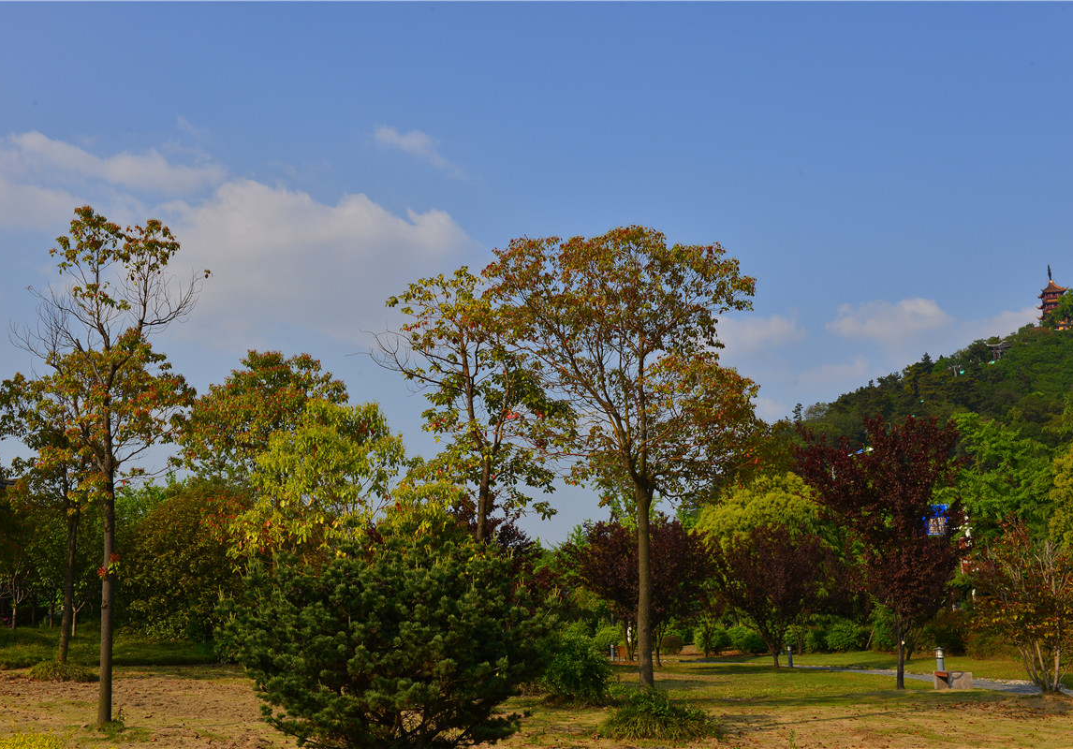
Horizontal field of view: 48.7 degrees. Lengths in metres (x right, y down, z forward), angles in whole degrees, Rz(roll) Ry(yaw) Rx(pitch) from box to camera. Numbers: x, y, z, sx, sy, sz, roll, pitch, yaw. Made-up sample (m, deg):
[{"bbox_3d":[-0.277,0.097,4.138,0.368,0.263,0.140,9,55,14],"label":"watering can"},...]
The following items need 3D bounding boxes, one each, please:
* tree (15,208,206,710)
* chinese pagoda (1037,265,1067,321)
[{"bbox_3d":[-7.202,1.267,19.634,3.270,8.630,3.110,-1,-12,0],"label":"tree"},{"bbox_3d":[213.414,-29.243,490.000,11.000,33.000,11.000,-6,-13,24],"label":"chinese pagoda"}]

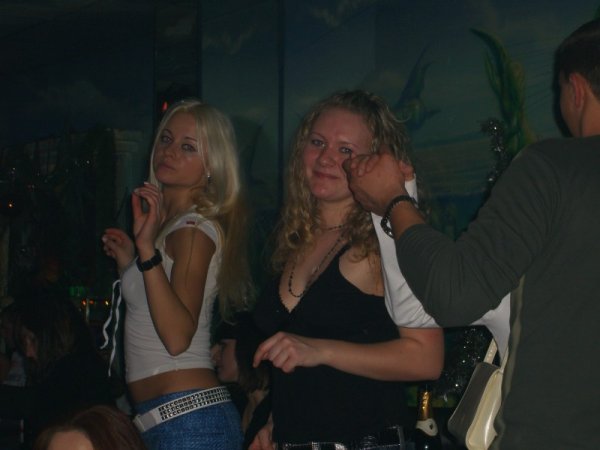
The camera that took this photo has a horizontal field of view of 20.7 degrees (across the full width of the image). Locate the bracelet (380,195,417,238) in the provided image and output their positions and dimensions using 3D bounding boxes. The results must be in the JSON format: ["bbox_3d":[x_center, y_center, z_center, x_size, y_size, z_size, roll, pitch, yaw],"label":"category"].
[{"bbox_3d":[0.175,-0.014,2.860,0.070,0.077,0.018,37,0,-45],"label":"bracelet"}]

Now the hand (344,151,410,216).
[{"bbox_3d":[0.135,-0.073,2.900,0.095,0.115,0.090,-12,-28,-30],"label":"hand"}]

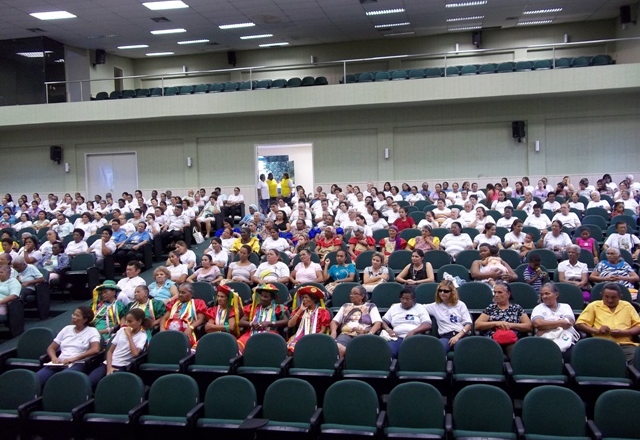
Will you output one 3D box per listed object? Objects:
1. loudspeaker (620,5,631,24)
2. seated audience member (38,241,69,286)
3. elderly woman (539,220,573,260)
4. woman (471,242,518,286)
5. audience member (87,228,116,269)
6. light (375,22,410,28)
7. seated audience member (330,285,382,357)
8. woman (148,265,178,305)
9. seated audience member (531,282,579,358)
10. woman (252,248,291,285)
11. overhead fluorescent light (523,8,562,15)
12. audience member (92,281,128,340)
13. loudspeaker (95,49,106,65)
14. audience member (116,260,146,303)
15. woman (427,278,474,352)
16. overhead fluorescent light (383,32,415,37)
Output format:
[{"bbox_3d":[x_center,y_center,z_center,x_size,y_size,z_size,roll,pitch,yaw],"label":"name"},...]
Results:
[{"bbox_3d":[9.966,-6.671,19.300,0.340,0.570,0.350,0,13,39],"label":"loudspeaker"},{"bbox_3d":[-4.774,0.998,10.566,0.500,1.180,0.750,-2,3,-8],"label":"seated audience member"},{"bbox_3d":[3.907,0.624,9.755,0.540,1.207,0.800,-1,3,12],"label":"elderly woman"},{"bbox_3d":[2.477,0.991,8.365,0.620,1.237,0.800,-1,3,11],"label":"woman"},{"bbox_3d":[-4.431,0.817,11.791,0.560,1.246,0.800,-1,3,11],"label":"audience member"},{"bbox_3d":[2.516,-6.797,20.674,1.220,0.100,0.600,-1,2,11],"label":"light"},{"bbox_3d":[0.396,1.363,6.663,0.580,1.196,0.800,-1,3,17],"label":"seated audience member"},{"bbox_3d":[-2.344,1.292,8.334,0.500,1.202,0.800,-2,3,6],"label":"woman"},{"bbox_3d":[2.441,1.298,6.060,0.520,1.239,0.780,-1,3,12],"label":"seated audience member"},{"bbox_3d":[-0.749,1.056,8.800,0.560,1.198,0.800,-1,3,17],"label":"woman"},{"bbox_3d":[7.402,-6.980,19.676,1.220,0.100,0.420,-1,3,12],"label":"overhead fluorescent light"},{"bbox_3d":[-2.665,1.402,7.312,0.540,1.256,0.800,-1,3,15],"label":"audience member"},{"bbox_3d":[-8.078,-6.014,21.801,0.360,0.540,0.340,-4,4,-35],"label":"loudspeaker"},{"bbox_3d":[-2.663,1.226,8.287,0.500,1.245,0.780,-1,3,12],"label":"audience member"},{"bbox_3d":[1.436,1.307,6.468,0.550,1.240,0.750,-1,2,11],"label":"woman"},{"bbox_3d":[3.024,-7.065,22.465,1.220,0.100,0.620,-1,9,12],"label":"overhead fluorescent light"}]

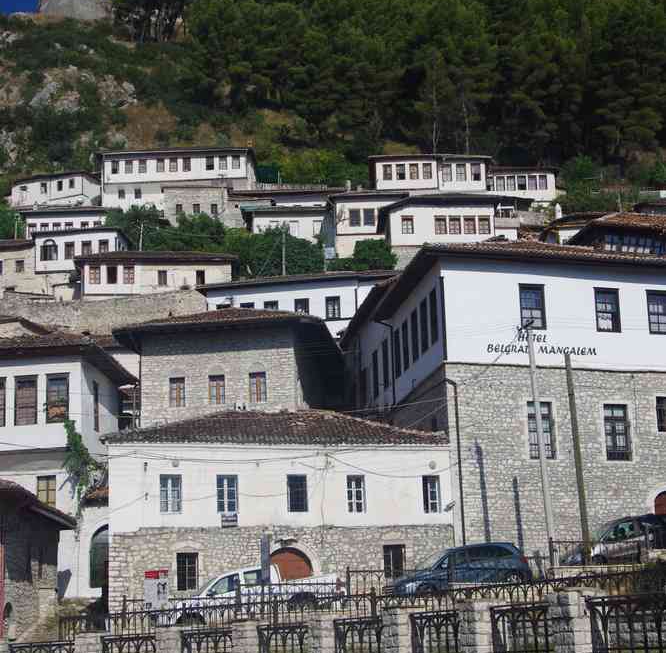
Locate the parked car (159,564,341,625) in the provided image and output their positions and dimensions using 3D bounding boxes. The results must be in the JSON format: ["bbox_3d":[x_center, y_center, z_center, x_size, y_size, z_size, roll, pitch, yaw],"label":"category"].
[{"bbox_3d":[-2.186,7.362,38.700,5.100,1.780,1.800,-9,-11,-10],"label":"parked car"}]

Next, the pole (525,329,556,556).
[{"bbox_3d":[6.385,3.540,44.262,0.250,7.380,0.250,1,-13,-20],"label":"pole"}]

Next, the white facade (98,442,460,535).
[{"bbox_3d":[-1.615,5.255,47.214,11.574,2.996,0.500,2,-14,-17],"label":"white facade"}]

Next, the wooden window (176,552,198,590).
[{"bbox_3d":[-4.437,7.460,43.982,0.650,1.110,0.150,2,-13,-17],"label":"wooden window"}]

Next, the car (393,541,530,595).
[{"bbox_3d":[4.021,7.591,44.800,4.220,1.570,1.780,-4,-13,-11],"label":"car"}]

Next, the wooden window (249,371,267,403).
[{"bbox_3d":[-2.917,2.386,56.295,0.640,1.190,0.150,-4,-13,7],"label":"wooden window"}]

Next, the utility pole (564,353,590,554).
[{"bbox_3d":[8.091,4.323,47.611,0.230,6.997,0.230,1,-14,-20],"label":"utility pole"}]

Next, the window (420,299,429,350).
[{"bbox_3d":[3.386,-0.012,53.160,0.150,1.900,0.920,0,-13,-10],"label":"window"}]

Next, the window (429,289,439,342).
[{"bbox_3d":[3.464,-0.347,49.659,0.150,1.860,0.950,0,-13,-9],"label":"window"}]

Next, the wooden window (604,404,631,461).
[{"bbox_3d":[9.821,3.654,49.846,0.920,1.960,0.150,3,-13,-19],"label":"wooden window"}]

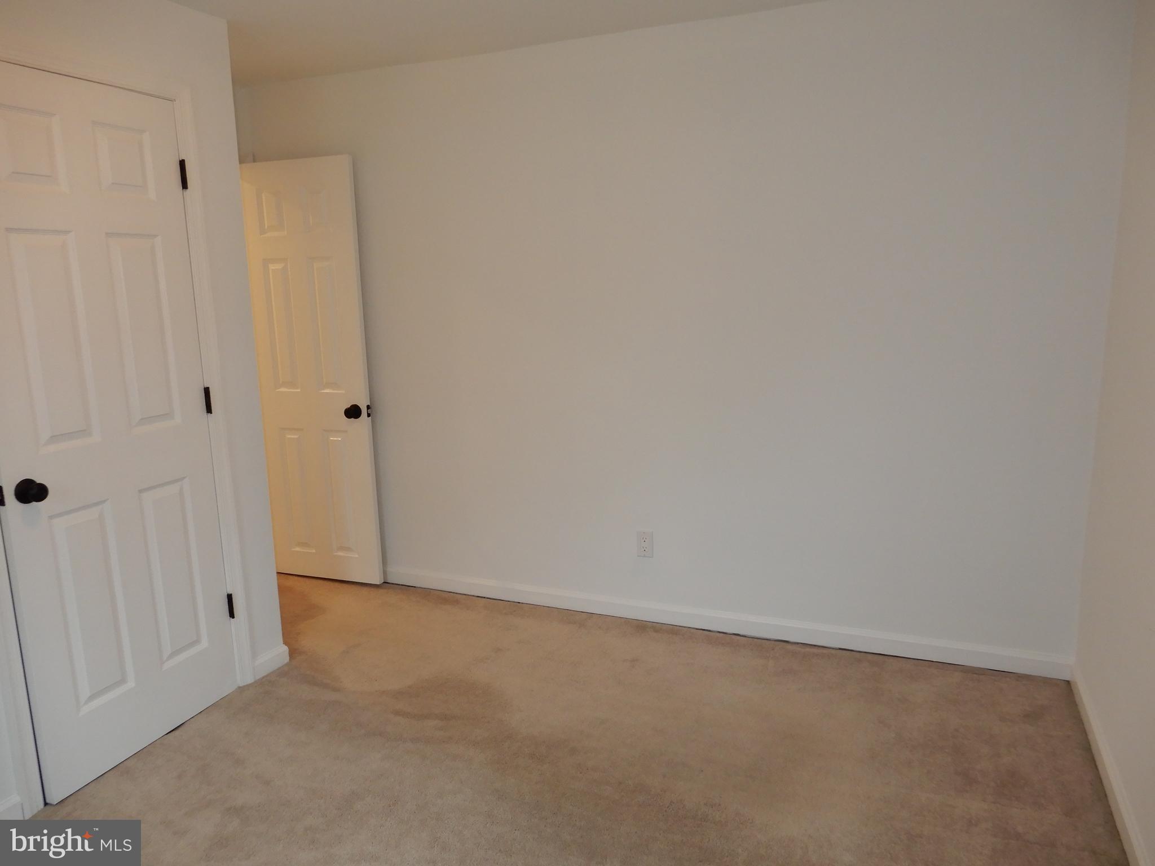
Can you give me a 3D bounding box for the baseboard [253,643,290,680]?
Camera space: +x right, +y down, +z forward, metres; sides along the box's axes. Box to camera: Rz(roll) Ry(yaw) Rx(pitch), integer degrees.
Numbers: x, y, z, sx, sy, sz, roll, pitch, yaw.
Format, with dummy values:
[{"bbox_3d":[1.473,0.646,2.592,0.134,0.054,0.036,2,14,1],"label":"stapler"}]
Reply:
[{"bbox_3d":[-1.185,0.881,3.083,0.015,0.077,0.172,3,11,24],"label":"baseboard"}]

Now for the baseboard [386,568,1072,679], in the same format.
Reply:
[{"bbox_3d":[0.261,0.772,3.488,3.254,0.077,0.015,3,11,23],"label":"baseboard"}]

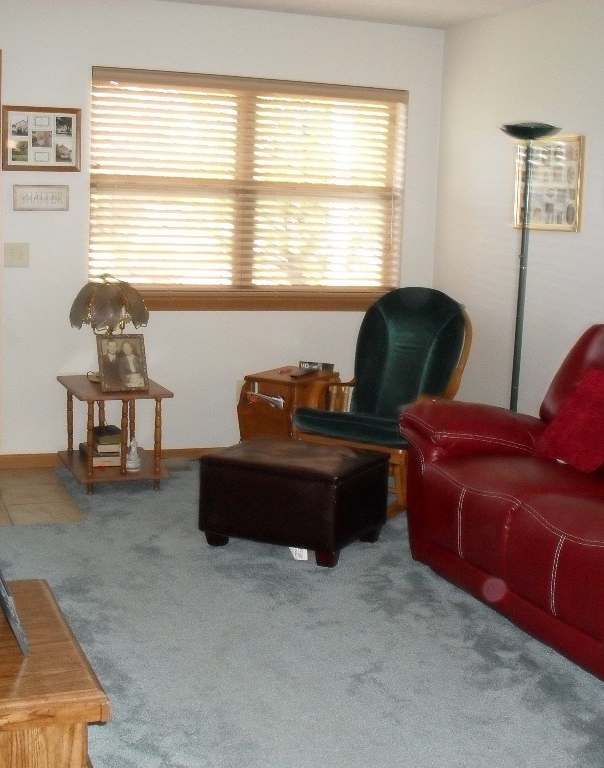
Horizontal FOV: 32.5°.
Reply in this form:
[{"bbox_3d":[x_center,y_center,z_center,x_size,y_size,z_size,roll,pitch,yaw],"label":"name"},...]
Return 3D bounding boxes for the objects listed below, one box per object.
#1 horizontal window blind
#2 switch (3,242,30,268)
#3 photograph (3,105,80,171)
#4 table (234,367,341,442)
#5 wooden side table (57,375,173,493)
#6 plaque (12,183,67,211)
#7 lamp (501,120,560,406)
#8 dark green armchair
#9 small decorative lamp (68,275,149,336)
[{"bbox_3d":[-0.259,-1.079,5.671,1.775,1.128,0.075,-1,10,-20],"label":"horizontal window blind"},{"bbox_3d":[-1.454,-0.654,5.285,0.123,0.122,0.010,-1,10,-20],"label":"switch"},{"bbox_3d":[-1.309,-1.236,5.229,0.388,0.310,0.022,-1,10,-20],"label":"photograph"},{"bbox_3d":[-0.068,0.224,5.423,0.330,0.555,0.530,7,11,29],"label":"table"},{"bbox_3d":[-0.954,0.250,5.257,0.460,0.495,0.620,-1,10,-20],"label":"wooden side table"},{"bbox_3d":[-1.325,-0.946,5.278,0.278,0.118,0.015,-1,10,-20],"label":"plaque"},{"bbox_3d":[1.024,-0.302,4.916,0.285,1.830,0.285,-1,10,-20],"label":"lamp"},{"bbox_3d":[0.453,0.053,5.136,0.660,1.020,0.780,7,11,29],"label":"dark green armchair"},{"bbox_3d":[-0.983,-0.280,5.250,0.405,0.550,0.405,-1,10,-20],"label":"small decorative lamp"}]

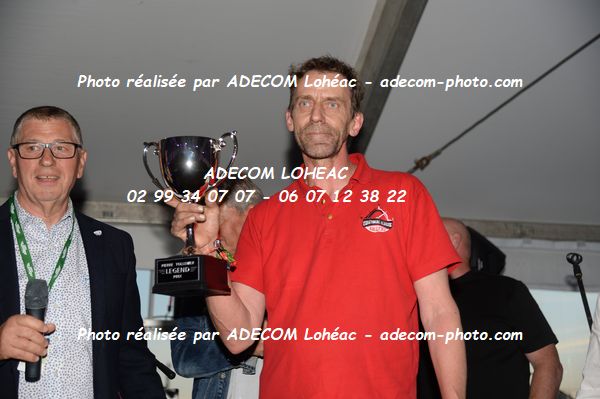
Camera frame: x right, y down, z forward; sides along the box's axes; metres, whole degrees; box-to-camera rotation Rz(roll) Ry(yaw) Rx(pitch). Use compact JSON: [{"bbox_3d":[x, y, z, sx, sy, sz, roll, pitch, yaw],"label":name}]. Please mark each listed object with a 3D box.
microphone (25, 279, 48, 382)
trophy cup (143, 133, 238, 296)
[{"bbox_3d":[-0.571,0.283,1.980,0.050,0.225,0.050,3,4,-16],"label":"microphone"},{"bbox_3d":[-0.235,0.035,1.980,0.228,0.346,0.125,-5,-8,21],"label":"trophy cup"}]

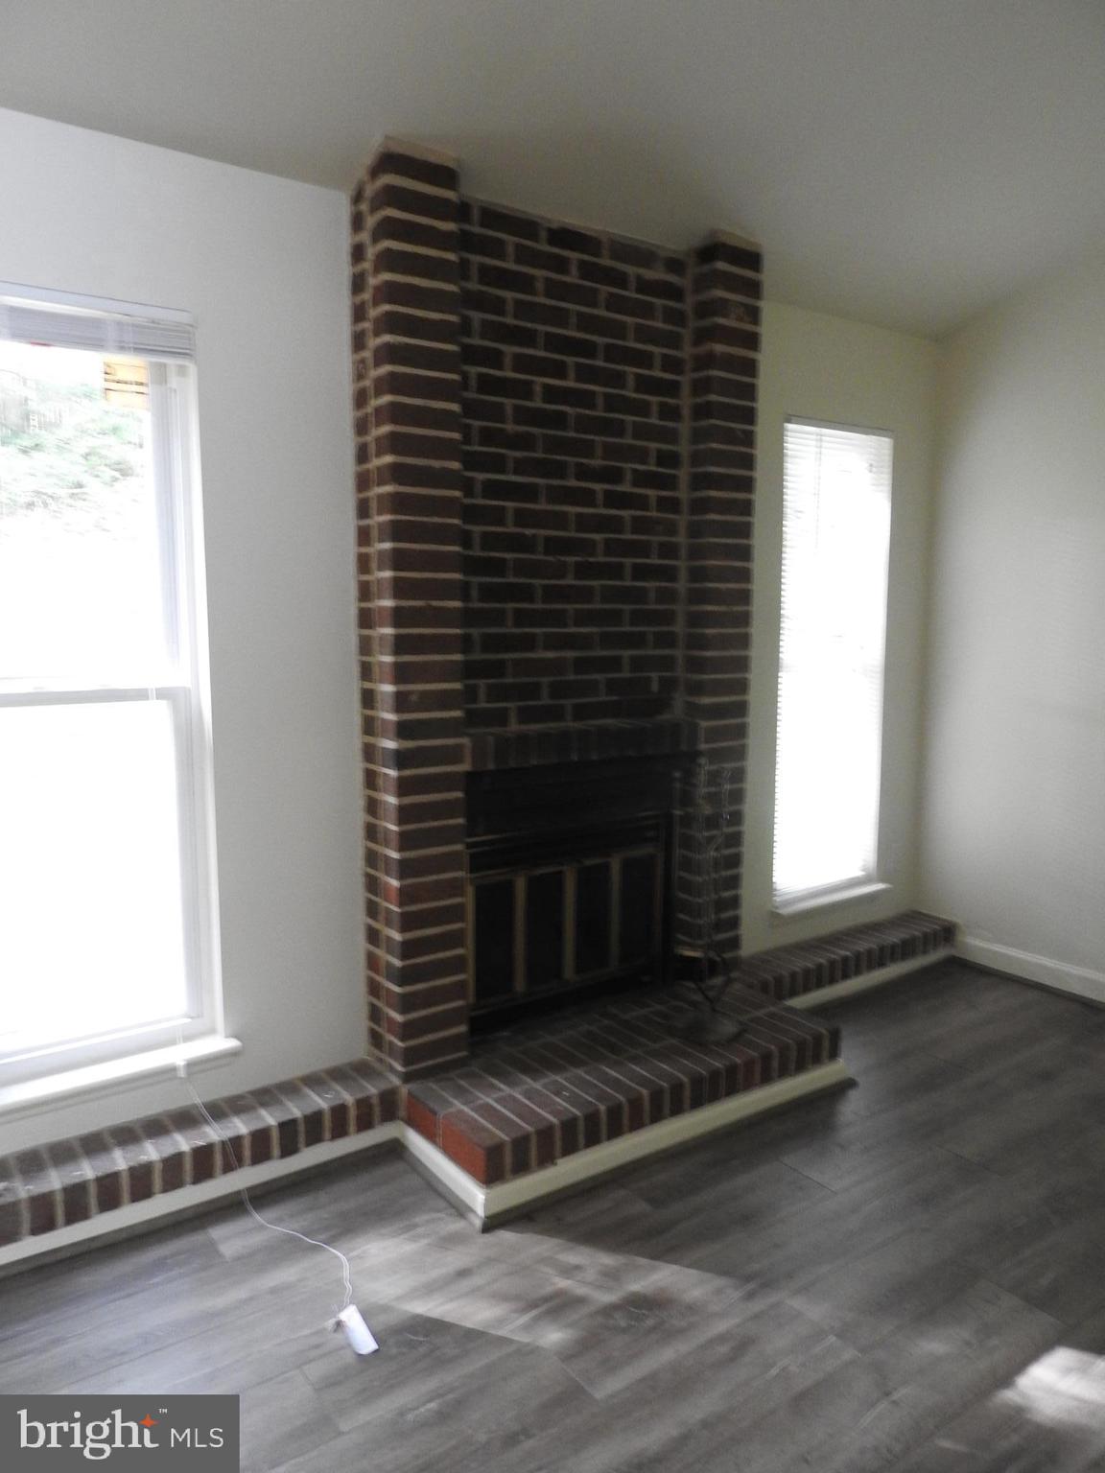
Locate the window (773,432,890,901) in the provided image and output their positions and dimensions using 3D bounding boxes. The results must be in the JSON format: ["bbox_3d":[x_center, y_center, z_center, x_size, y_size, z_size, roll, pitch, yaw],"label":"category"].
[{"bbox_3d":[1.002,-0.253,3.732,0.586,1.703,0.097,-5,9,-35],"label":"window"}]

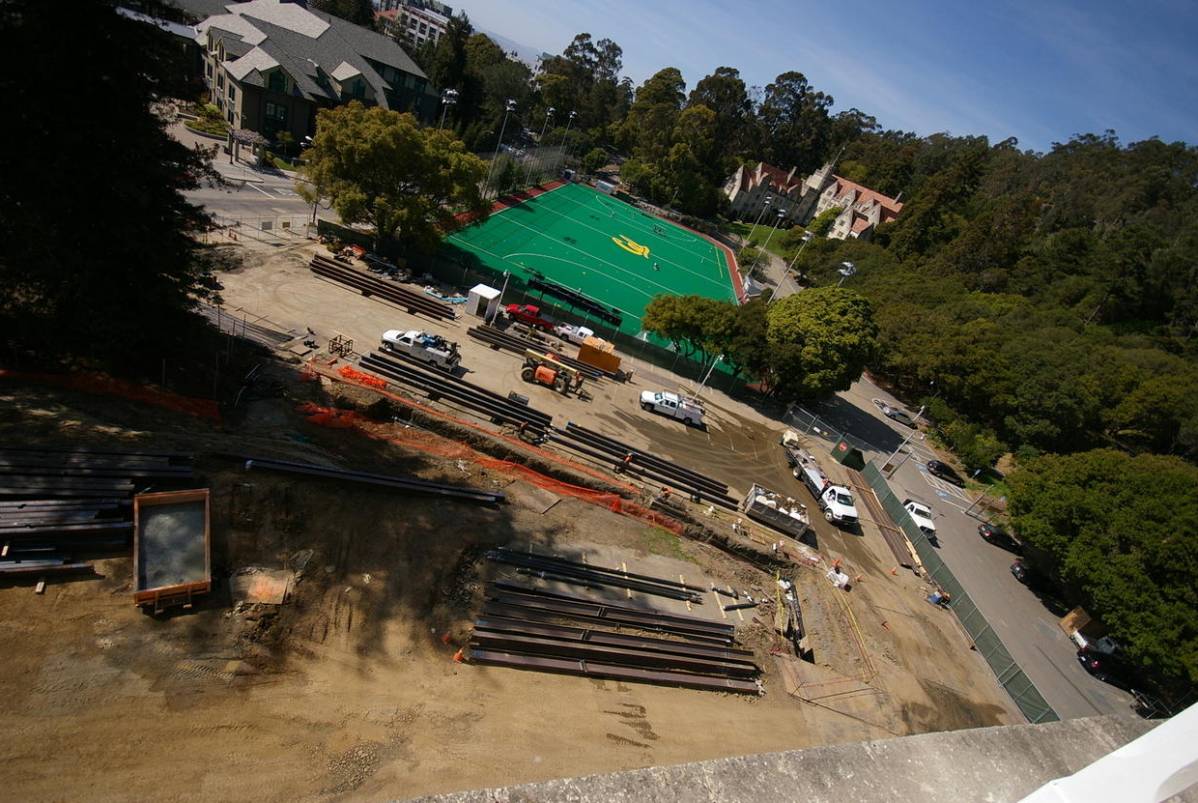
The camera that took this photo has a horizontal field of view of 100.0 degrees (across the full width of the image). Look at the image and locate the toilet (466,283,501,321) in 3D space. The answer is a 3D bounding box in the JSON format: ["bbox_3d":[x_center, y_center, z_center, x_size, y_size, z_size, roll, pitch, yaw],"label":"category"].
[{"bbox_3d":[-12.237,-10.512,53.047,2.200,2.300,2.950,24,29,-3],"label":"toilet"}]

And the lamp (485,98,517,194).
[{"bbox_3d":[-19.952,-50.186,100.736,1.300,19.000,2.400,20,29,-7],"label":"lamp"}]

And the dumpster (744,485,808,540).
[{"bbox_3d":[15.049,9.329,42.817,4.800,1.650,2.480,26,29,3],"label":"dumpster"}]

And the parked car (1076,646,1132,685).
[{"bbox_3d":[45.597,23.487,44.995,4.500,1.450,1.780,19,29,-12],"label":"parked car"}]

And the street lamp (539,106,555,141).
[{"bbox_3d":[-14.479,-61.547,122.461,1.000,18.700,2.400,24,29,-3],"label":"street lamp"}]

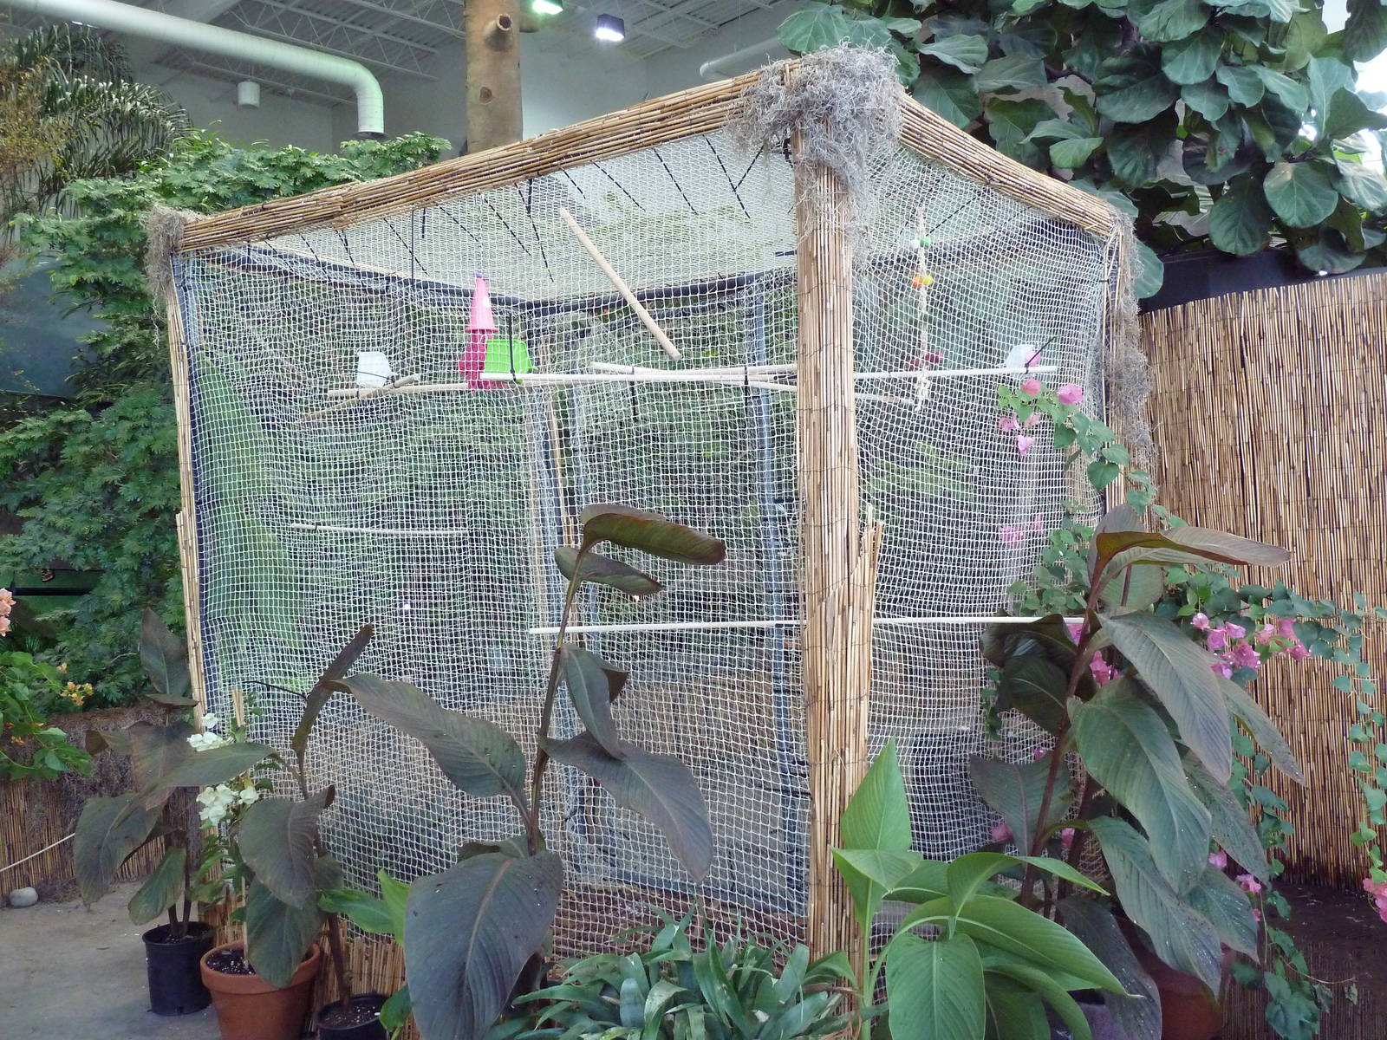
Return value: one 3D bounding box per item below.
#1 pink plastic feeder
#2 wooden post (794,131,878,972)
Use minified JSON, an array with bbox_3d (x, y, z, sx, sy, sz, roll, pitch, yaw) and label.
[{"bbox_3d":[-0.710,-0.624,4.630,0.140,0.380,0.140,-1,1,-6],"label":"pink plastic feeder"},{"bbox_3d":[0.312,0.194,3.120,0.140,2.200,0.125,-1,1,9],"label":"wooden post"}]

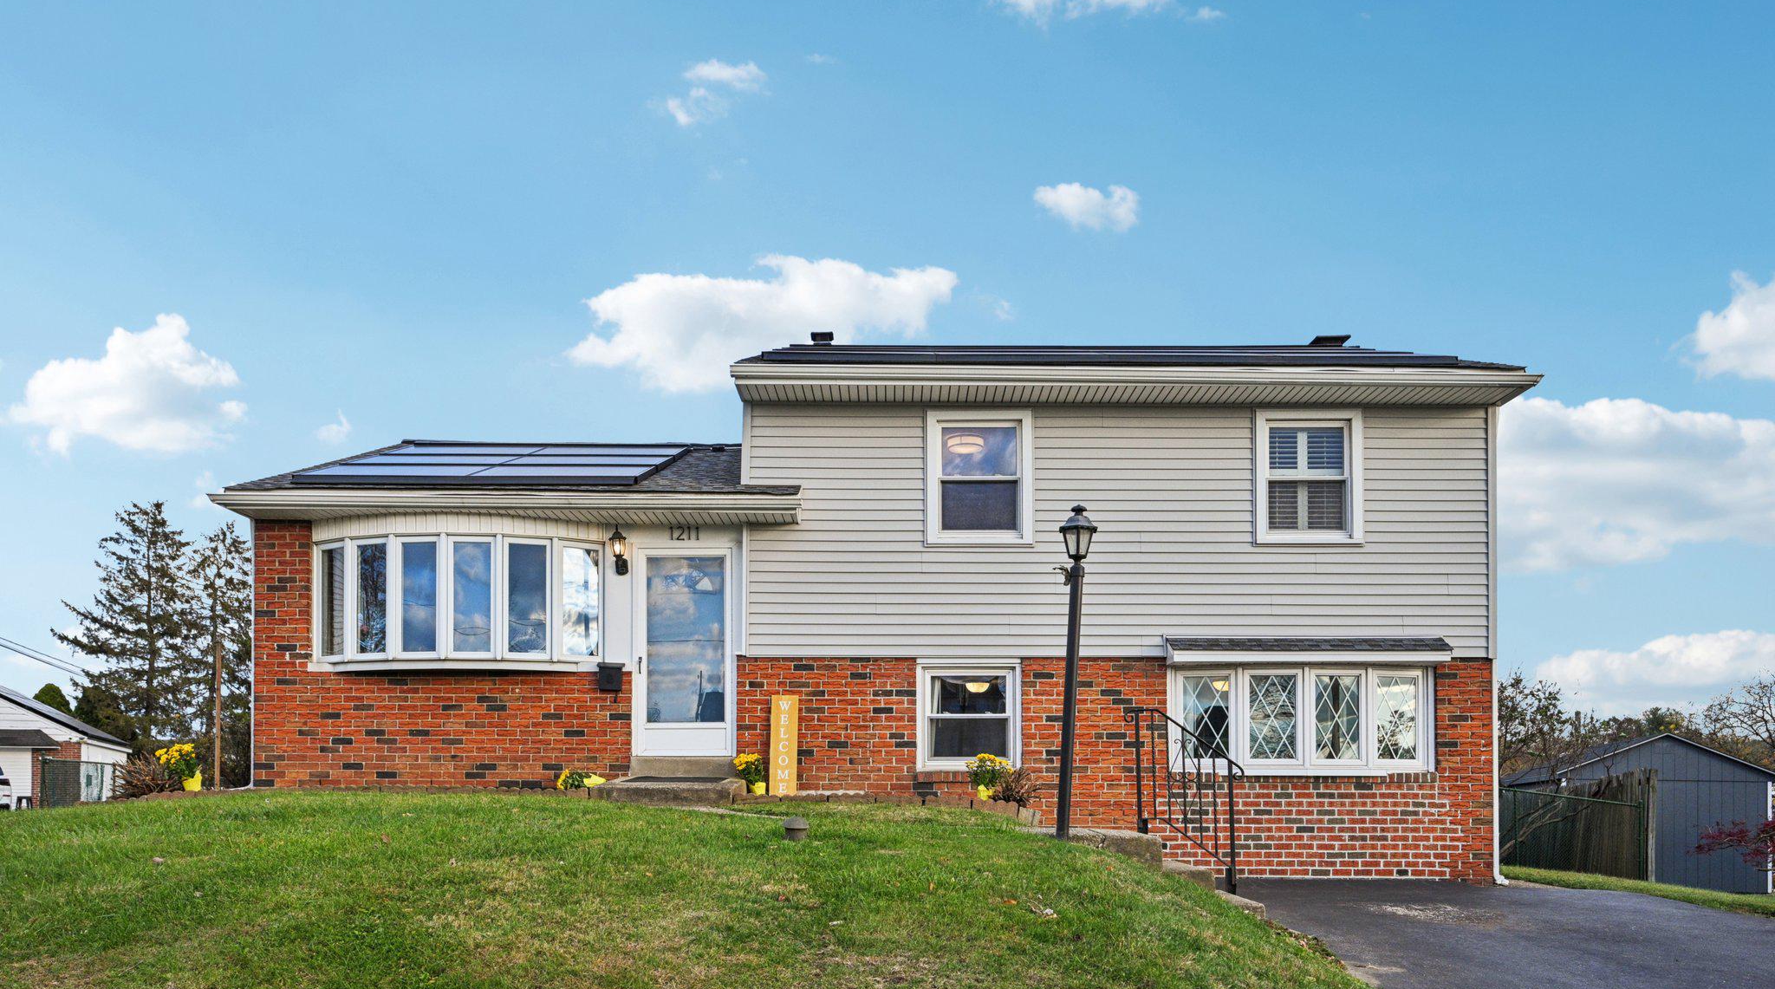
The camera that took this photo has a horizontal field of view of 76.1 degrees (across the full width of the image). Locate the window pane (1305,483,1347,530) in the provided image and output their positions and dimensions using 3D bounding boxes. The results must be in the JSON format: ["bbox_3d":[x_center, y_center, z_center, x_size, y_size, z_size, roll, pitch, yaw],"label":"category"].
[{"bbox_3d":[4.250,0.121,10.980,0.390,0.460,0.040,0,-1,0],"label":"window pane"}]

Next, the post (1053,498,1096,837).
[{"bbox_3d":[1.322,1.273,8.100,0.280,2.400,0.280,2,0,0],"label":"post"}]

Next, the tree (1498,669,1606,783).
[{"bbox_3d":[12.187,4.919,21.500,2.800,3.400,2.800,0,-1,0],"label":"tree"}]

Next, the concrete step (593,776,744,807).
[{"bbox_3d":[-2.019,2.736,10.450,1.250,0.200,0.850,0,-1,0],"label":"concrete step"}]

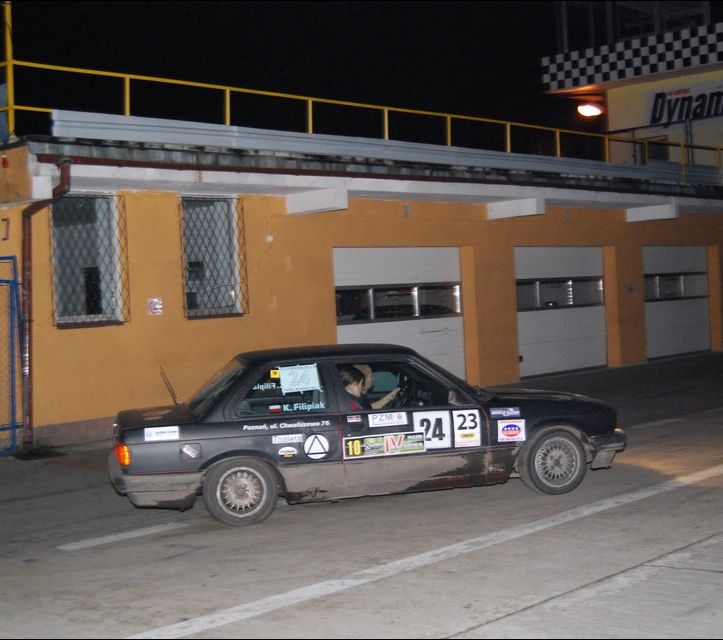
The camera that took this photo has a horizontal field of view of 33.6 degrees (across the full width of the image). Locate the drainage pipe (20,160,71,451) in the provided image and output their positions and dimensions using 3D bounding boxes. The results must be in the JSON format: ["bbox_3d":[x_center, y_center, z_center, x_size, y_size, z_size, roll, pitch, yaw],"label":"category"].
[{"bbox_3d":[-3.571,-0.135,13.538,0.910,3.239,0.232,-1,2,40],"label":"drainage pipe"}]

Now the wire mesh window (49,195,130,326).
[{"bbox_3d":[-3.303,-0.727,14.509,0.140,1.546,1.118,-1,2,40],"label":"wire mesh window"}]

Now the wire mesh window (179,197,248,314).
[{"bbox_3d":[-1.988,-0.843,16.055,0.140,1.574,1.142,-1,2,40],"label":"wire mesh window"}]

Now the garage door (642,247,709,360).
[{"bbox_3d":[7.263,-0.437,27.487,0.100,2.496,3.325,-1,2,40],"label":"garage door"}]

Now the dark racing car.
[{"bbox_3d":[0.043,0.836,10.154,4.330,1.340,1.660,-3,2,-13],"label":"dark racing car"}]

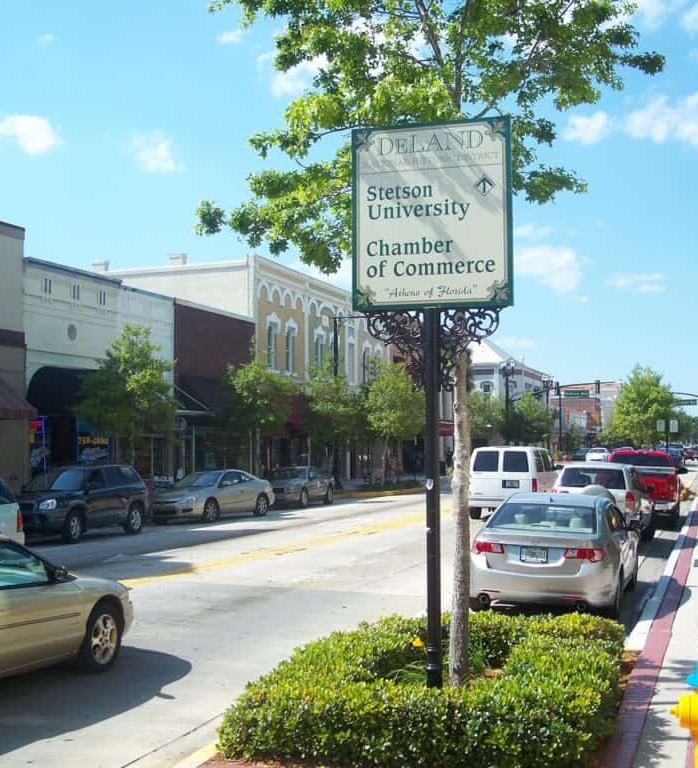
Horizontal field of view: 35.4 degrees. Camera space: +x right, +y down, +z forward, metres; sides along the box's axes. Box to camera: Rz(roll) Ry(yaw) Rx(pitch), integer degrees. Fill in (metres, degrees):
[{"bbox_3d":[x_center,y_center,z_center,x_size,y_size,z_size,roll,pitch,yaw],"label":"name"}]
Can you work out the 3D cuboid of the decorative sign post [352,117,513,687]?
[{"bbox_3d":[0.635,0.210,7.986,1.218,4.282,0.140,-1,-3,19],"label":"decorative sign post"}]

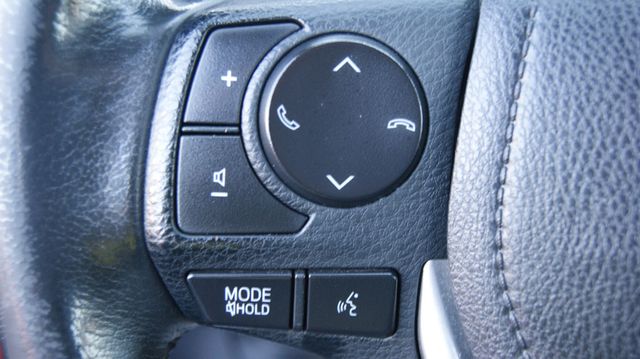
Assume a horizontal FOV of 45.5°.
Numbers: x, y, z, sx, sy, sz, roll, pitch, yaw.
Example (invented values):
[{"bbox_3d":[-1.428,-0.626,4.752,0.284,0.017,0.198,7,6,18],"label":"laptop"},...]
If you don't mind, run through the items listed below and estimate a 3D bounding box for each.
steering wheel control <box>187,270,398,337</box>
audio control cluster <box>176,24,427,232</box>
[{"bbox_3d":[-0.006,0.029,0.181,0.050,0.015,0.008,1,0,-10],"label":"steering wheel control"},{"bbox_3d":[-0.004,-0.012,0.181,0.058,0.049,0.010,1,0,-10],"label":"audio control cluster"}]

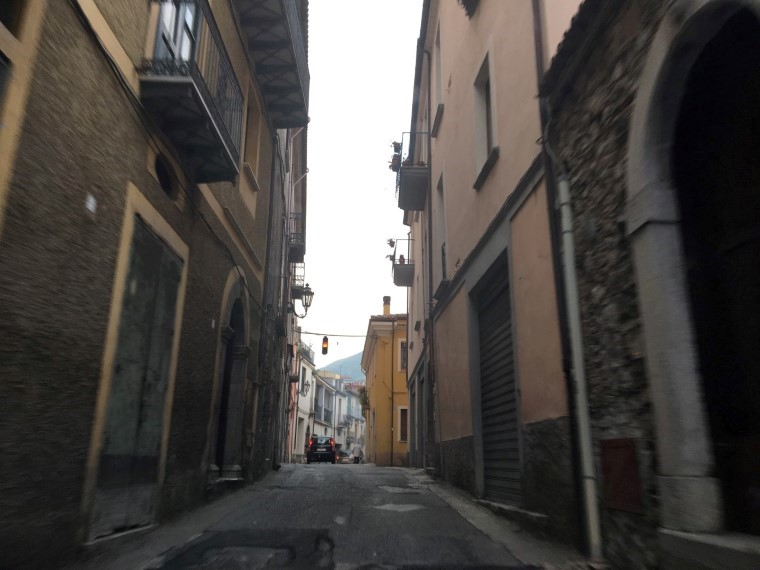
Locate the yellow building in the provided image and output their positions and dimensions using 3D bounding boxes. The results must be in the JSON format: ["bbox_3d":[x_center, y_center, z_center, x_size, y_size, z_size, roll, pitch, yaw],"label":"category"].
[{"bbox_3d":[3.107,6.676,39.289,8.000,8.900,14.500,1,-16,-3],"label":"yellow building"}]

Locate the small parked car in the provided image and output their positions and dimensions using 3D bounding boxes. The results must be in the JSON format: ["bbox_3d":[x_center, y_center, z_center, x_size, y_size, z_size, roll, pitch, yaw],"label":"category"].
[{"bbox_3d":[-3.450,9.903,37.699,1.590,1.550,3.550,2,-16,-5],"label":"small parked car"}]

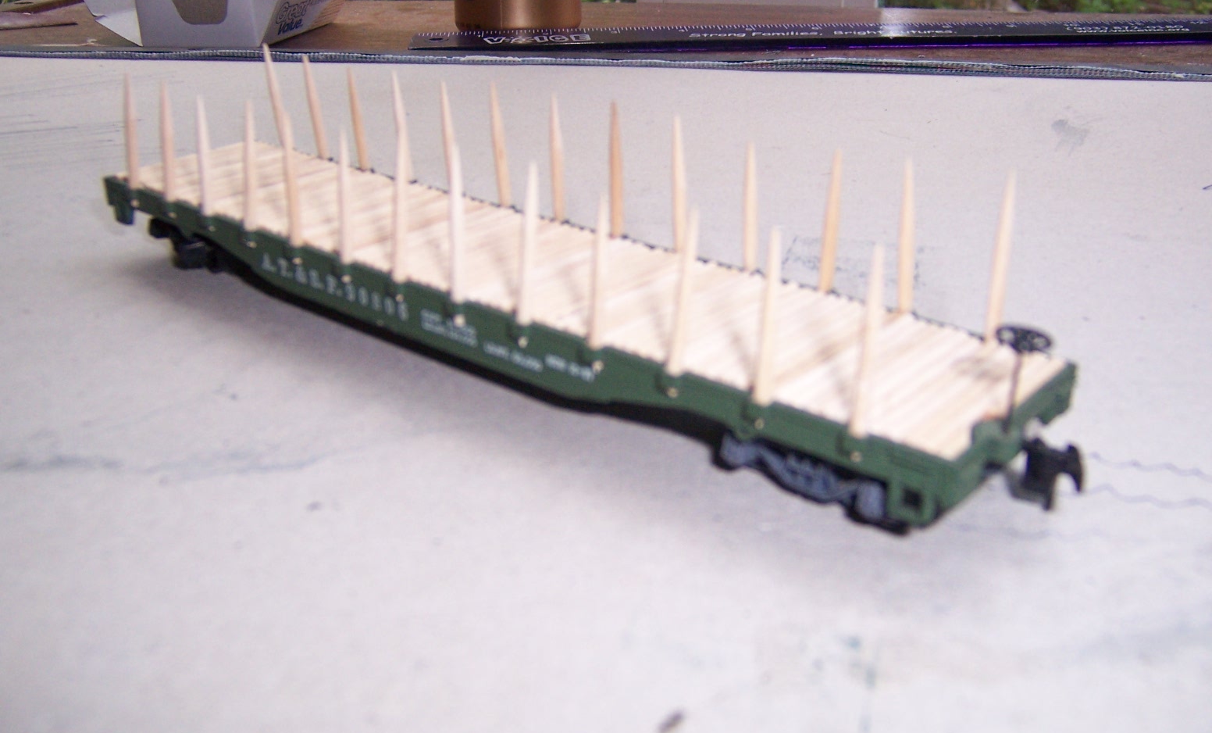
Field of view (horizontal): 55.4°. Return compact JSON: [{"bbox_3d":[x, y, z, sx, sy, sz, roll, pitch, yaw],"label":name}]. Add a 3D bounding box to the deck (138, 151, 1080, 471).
[{"bbox_3d":[-0.020,-0.018,0.187,0.177,0.003,0.033,20,32,36],"label":"deck"}]

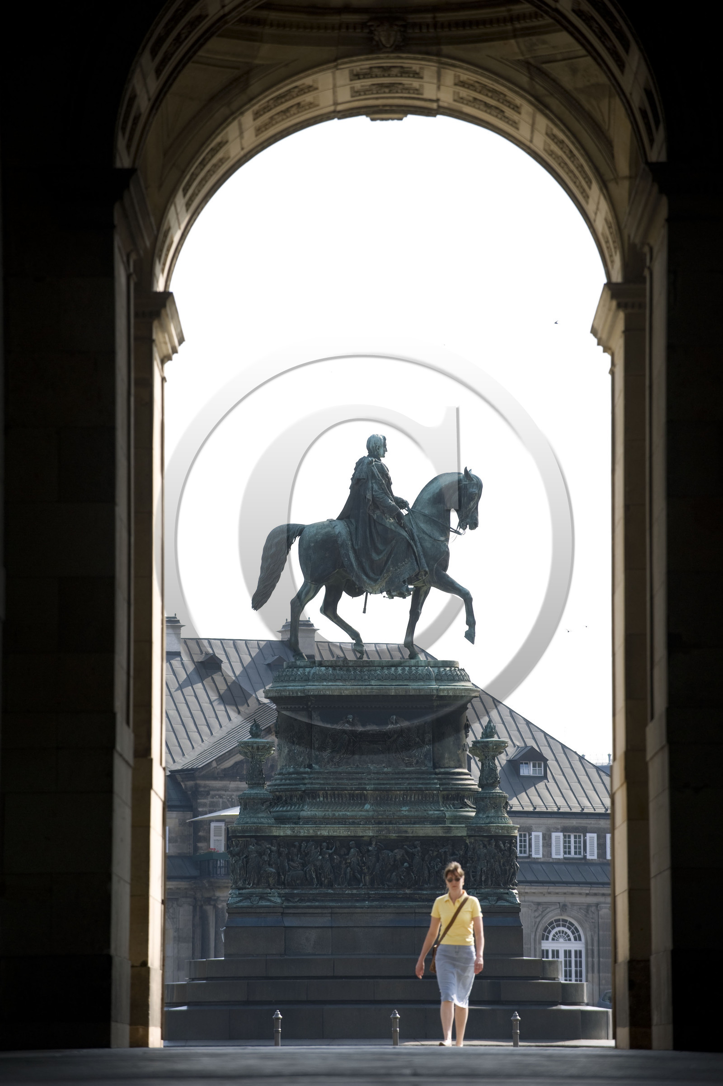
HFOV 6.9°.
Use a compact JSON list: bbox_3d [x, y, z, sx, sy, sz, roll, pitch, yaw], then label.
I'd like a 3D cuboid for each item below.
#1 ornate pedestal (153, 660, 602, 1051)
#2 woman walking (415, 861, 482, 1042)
[{"bbox_3d":[0.285,7.146,139.700,10.990,8.870,8.600,0,-5,0],"label":"ornate pedestal"},{"bbox_3d":[0.790,3.689,54.000,0.600,1.670,0.470,0,-5,3],"label":"woman walking"}]

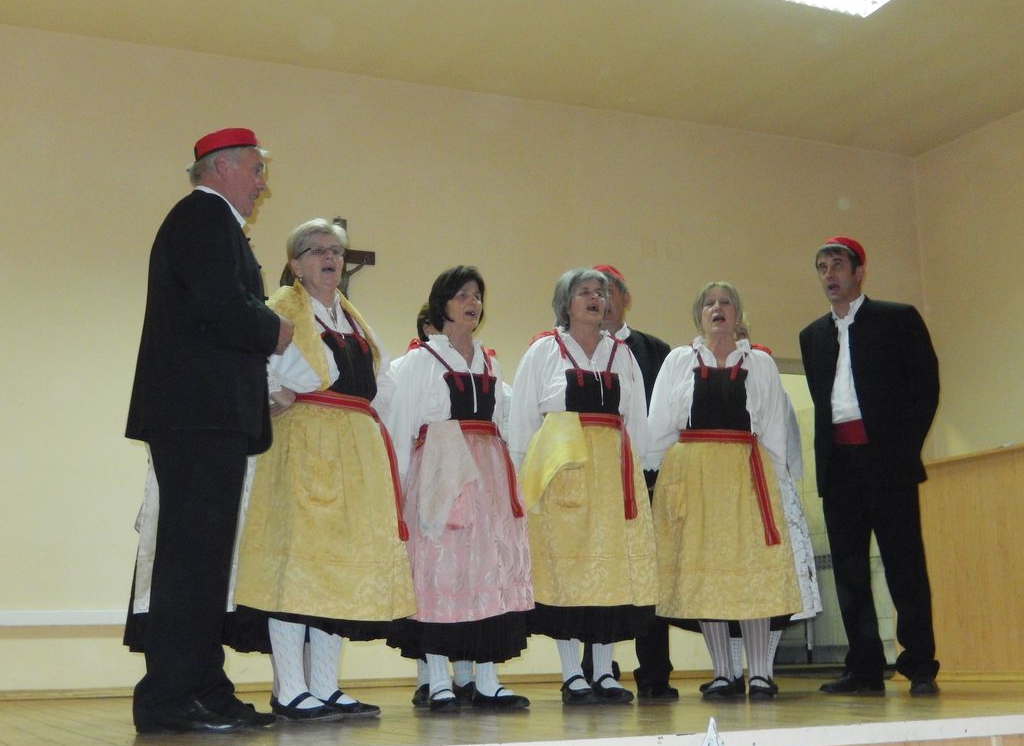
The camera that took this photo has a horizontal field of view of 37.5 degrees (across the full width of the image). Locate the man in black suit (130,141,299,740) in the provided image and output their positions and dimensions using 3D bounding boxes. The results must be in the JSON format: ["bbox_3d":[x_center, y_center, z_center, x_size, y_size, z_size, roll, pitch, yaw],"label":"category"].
[{"bbox_3d":[-0.876,0.134,4.460,0.480,1.795,0.540,-1,-10,0],"label":"man in black suit"}]

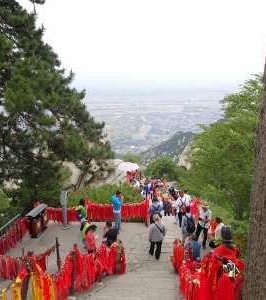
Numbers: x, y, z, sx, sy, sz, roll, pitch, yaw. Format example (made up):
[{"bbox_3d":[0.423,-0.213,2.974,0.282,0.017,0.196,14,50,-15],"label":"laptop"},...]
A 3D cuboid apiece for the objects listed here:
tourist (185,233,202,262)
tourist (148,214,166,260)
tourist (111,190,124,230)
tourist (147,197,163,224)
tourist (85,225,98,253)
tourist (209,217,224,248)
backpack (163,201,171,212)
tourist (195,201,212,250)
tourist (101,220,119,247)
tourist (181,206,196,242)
[{"bbox_3d":[1.695,3.038,7.705,0.500,1.620,0.420,-10,18,-34],"label":"tourist"},{"bbox_3d":[0.720,2.775,8.761,0.520,1.620,0.360,1,15,5],"label":"tourist"},{"bbox_3d":[-0.608,2.387,10.878,0.500,1.690,0.450,2,15,7],"label":"tourist"},{"bbox_3d":[0.845,2.498,10.409,0.550,1.650,0.400,0,15,0],"label":"tourist"},{"bbox_3d":[-1.242,2.951,8.298,0.450,1.570,0.450,-4,15,-15],"label":"tourist"},{"bbox_3d":[2.811,2.834,9.392,0.600,1.170,0.500,7,16,24],"label":"tourist"},{"bbox_3d":[1.602,2.599,12.800,0.360,0.500,0.250,0,15,0],"label":"backpack"},{"bbox_3d":[2.369,2.569,9.317,0.520,1.720,0.480,1,15,3],"label":"tourist"},{"bbox_3d":[-0.699,2.888,8.424,0.550,1.630,0.420,-6,16,-21],"label":"tourist"},{"bbox_3d":[1.909,2.653,9.453,0.470,1.570,0.420,-5,15,-19],"label":"tourist"}]

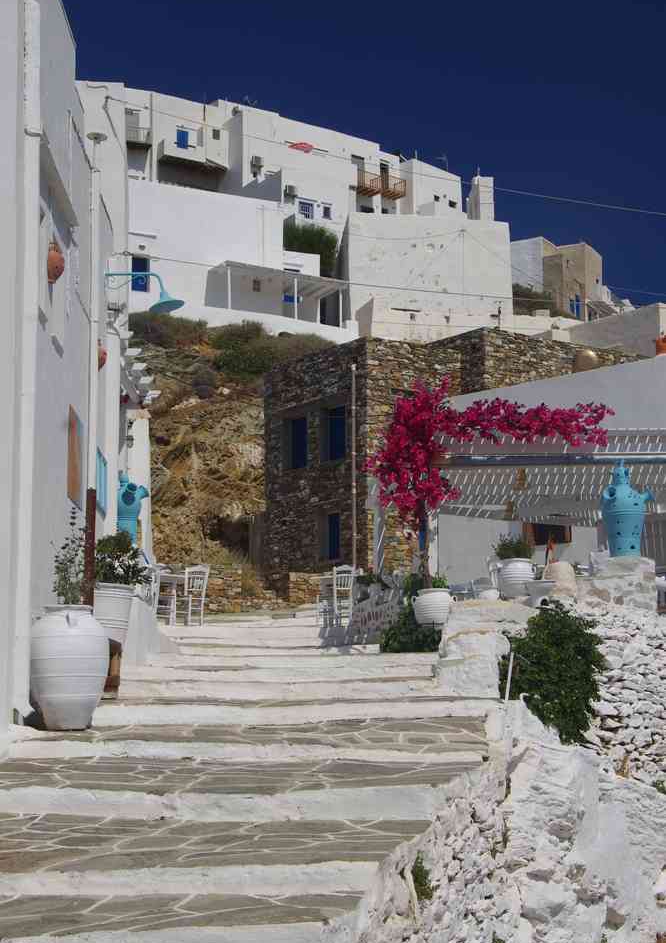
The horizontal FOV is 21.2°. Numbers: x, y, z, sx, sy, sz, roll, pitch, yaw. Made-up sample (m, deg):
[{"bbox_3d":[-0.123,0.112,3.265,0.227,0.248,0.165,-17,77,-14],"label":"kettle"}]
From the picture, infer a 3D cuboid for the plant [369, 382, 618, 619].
[{"bbox_3d":[1.988,0.345,22.700,3.100,3.100,1.400,0,-6,0],"label":"plant"}]

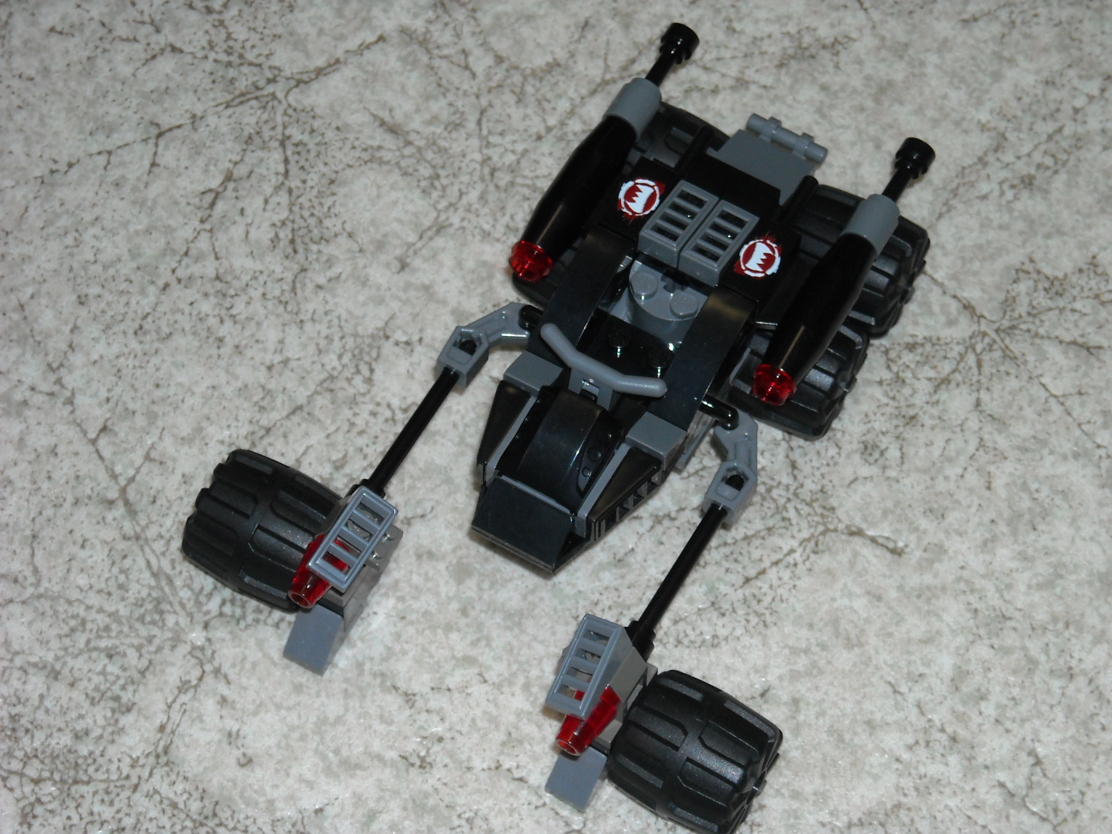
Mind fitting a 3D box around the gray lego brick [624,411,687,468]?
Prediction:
[{"bbox_3d":[0.017,0.003,0.580,0.008,0.006,0.008,27,67,12],"label":"gray lego brick"}]

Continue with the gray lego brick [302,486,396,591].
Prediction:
[{"bbox_3d":[-0.035,0.021,0.576,0.008,0.006,0.016,31,64,20],"label":"gray lego brick"}]

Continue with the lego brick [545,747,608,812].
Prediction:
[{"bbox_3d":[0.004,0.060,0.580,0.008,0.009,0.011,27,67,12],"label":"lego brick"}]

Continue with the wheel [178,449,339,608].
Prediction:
[{"bbox_3d":[-0.051,0.020,0.596,0.023,0.024,0.024,27,67,12],"label":"wheel"}]

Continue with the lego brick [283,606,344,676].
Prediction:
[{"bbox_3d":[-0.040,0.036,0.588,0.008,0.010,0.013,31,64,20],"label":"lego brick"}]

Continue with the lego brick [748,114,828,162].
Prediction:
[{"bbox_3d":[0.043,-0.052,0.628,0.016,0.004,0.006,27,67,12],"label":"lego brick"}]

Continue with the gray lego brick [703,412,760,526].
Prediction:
[{"bbox_3d":[0.031,0.009,0.591,0.010,0.006,0.020,14,63,5],"label":"gray lego brick"}]

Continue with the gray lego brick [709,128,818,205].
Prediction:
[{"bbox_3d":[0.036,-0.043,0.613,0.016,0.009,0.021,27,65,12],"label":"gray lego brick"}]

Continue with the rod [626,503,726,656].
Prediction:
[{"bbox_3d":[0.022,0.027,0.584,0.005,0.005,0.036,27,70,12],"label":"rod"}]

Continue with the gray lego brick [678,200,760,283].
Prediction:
[{"bbox_3d":[0.029,-0.031,0.588,0.008,0.006,0.016,27,65,12],"label":"gray lego brick"}]

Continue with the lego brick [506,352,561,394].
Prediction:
[{"bbox_3d":[-0.004,-0.007,0.585,0.008,0.006,0.008,27,67,12],"label":"lego brick"}]

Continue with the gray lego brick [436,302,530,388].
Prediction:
[{"bbox_3d":[-0.012,-0.013,0.599,0.020,0.006,0.009,-33,68,-15],"label":"gray lego brick"}]

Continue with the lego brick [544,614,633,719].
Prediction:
[{"bbox_3d":[0.005,0.042,0.568,0.008,0.006,0.016,19,63,34],"label":"lego brick"}]

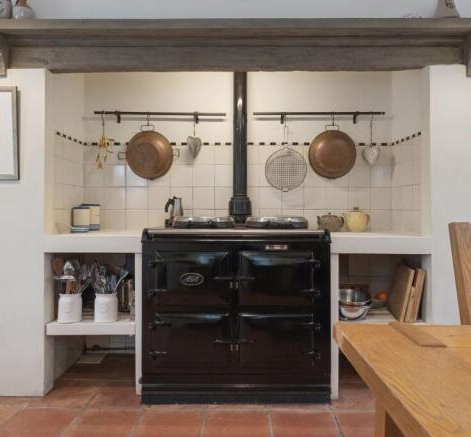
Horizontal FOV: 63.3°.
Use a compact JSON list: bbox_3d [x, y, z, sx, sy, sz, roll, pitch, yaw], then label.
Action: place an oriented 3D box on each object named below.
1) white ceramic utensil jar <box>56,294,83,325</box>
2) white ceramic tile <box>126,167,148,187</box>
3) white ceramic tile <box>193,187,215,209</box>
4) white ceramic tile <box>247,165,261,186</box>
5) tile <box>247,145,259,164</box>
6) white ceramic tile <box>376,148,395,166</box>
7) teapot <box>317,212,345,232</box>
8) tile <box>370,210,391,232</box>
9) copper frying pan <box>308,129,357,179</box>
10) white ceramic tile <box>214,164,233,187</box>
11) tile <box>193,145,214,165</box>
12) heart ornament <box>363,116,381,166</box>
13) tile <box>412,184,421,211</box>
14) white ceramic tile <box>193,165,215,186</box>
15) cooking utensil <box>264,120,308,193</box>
[{"bbox_3d":[-0.946,0.507,2.190,0.140,0.155,0.140,0,1,0],"label":"white ceramic utensil jar"},{"bbox_3d":[-0.676,-0.292,2.630,0.150,0.150,0.010,0,1,0],"label":"white ceramic tile"},{"bbox_3d":[-0.214,-0.135,2.610,0.150,0.150,0.010,0,1,0],"label":"white ceramic tile"},{"bbox_3d":[0.091,-0.297,2.676,0.153,0.153,0.010,0,1,0],"label":"white ceramic tile"},{"bbox_3d":[0.090,-0.434,2.630,0.152,0.132,0.010,0,1,0],"label":"tile"},{"bbox_3d":[0.997,-0.430,2.605,0.146,0.132,0.010,0,1,0],"label":"white ceramic tile"},{"bbox_3d":[0.622,0.025,2.490,0.178,0.123,0.135,0,1,0],"label":"teapot"},{"bbox_3d":[1.014,0.017,2.660,0.142,0.150,0.010,0,1,0],"label":"tile"},{"bbox_3d":[0.665,-0.445,2.615,0.325,0.345,0.065,0,1,0],"label":"copper frying pan"},{"bbox_3d":[-0.063,-0.288,2.605,0.151,0.153,0.010,0,1,0],"label":"white ceramic tile"},{"bbox_3d":[-0.222,-0.442,2.674,0.153,0.137,0.010,0,1,0],"label":"tile"},{"bbox_3d":[0.932,-0.528,2.620,0.118,0.340,0.035,0,1,0],"label":"heart ornament"},{"bbox_3d":[1.068,-0.118,2.250,0.010,0.152,0.092,0,1,0],"label":"tile"},{"bbox_3d":[-0.220,-0.296,2.660,0.153,0.153,0.010,0,1,0],"label":"white ceramic tile"},{"bbox_3d":[0.342,-0.400,2.570,0.282,0.457,0.025,0,1,0],"label":"cooking utensil"}]

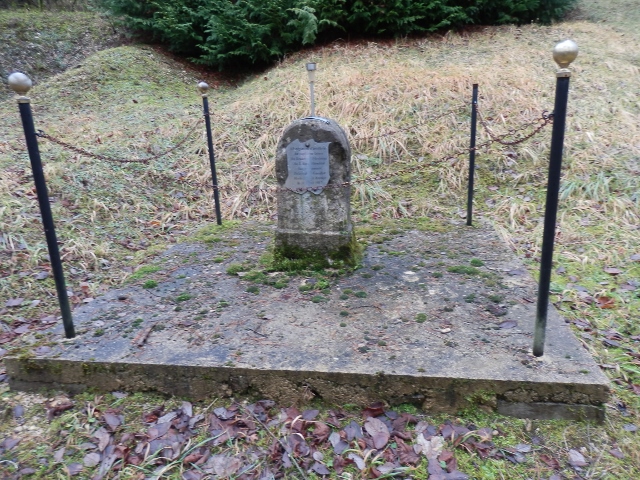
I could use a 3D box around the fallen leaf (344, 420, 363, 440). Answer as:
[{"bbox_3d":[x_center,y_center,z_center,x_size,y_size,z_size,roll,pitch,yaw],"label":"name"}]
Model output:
[{"bbox_3d":[0.129,0.754,1.853,0.059,0.025,0.095,-4,16,-6],"label":"fallen leaf"}]

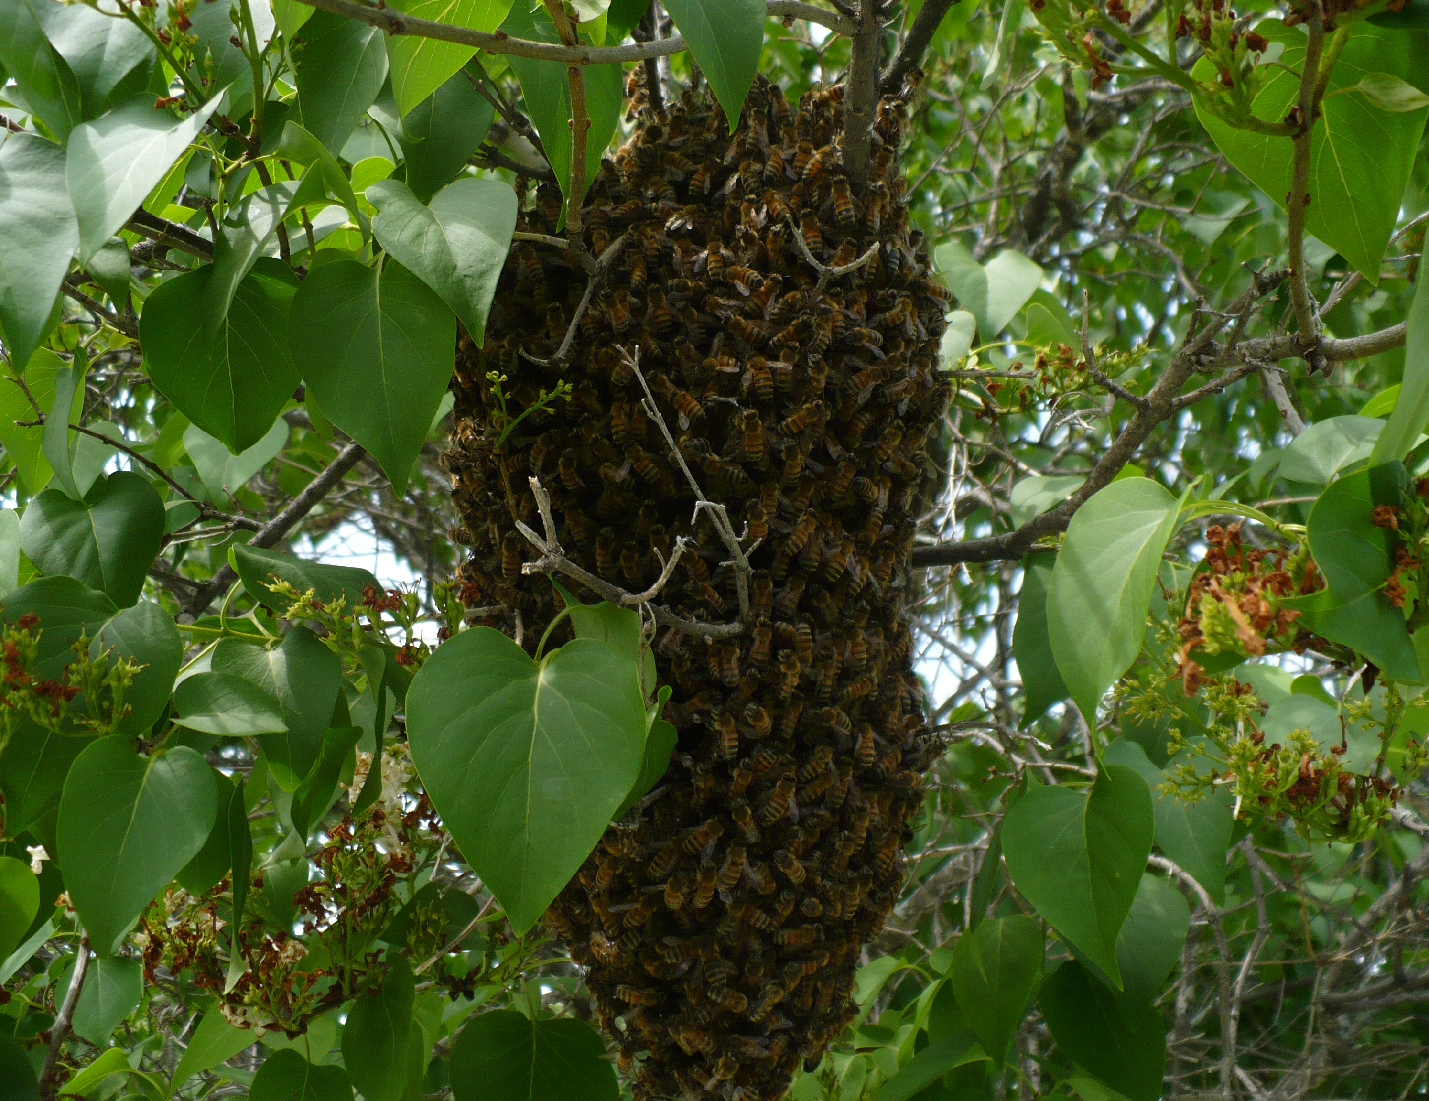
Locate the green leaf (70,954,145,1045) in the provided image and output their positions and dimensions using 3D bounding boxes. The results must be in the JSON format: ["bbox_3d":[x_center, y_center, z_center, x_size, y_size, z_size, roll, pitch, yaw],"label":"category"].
[{"bbox_3d":[-0.246,0.180,0.630,0.034,0.039,0.010,-11,-19,-4],"label":"green leaf"}]

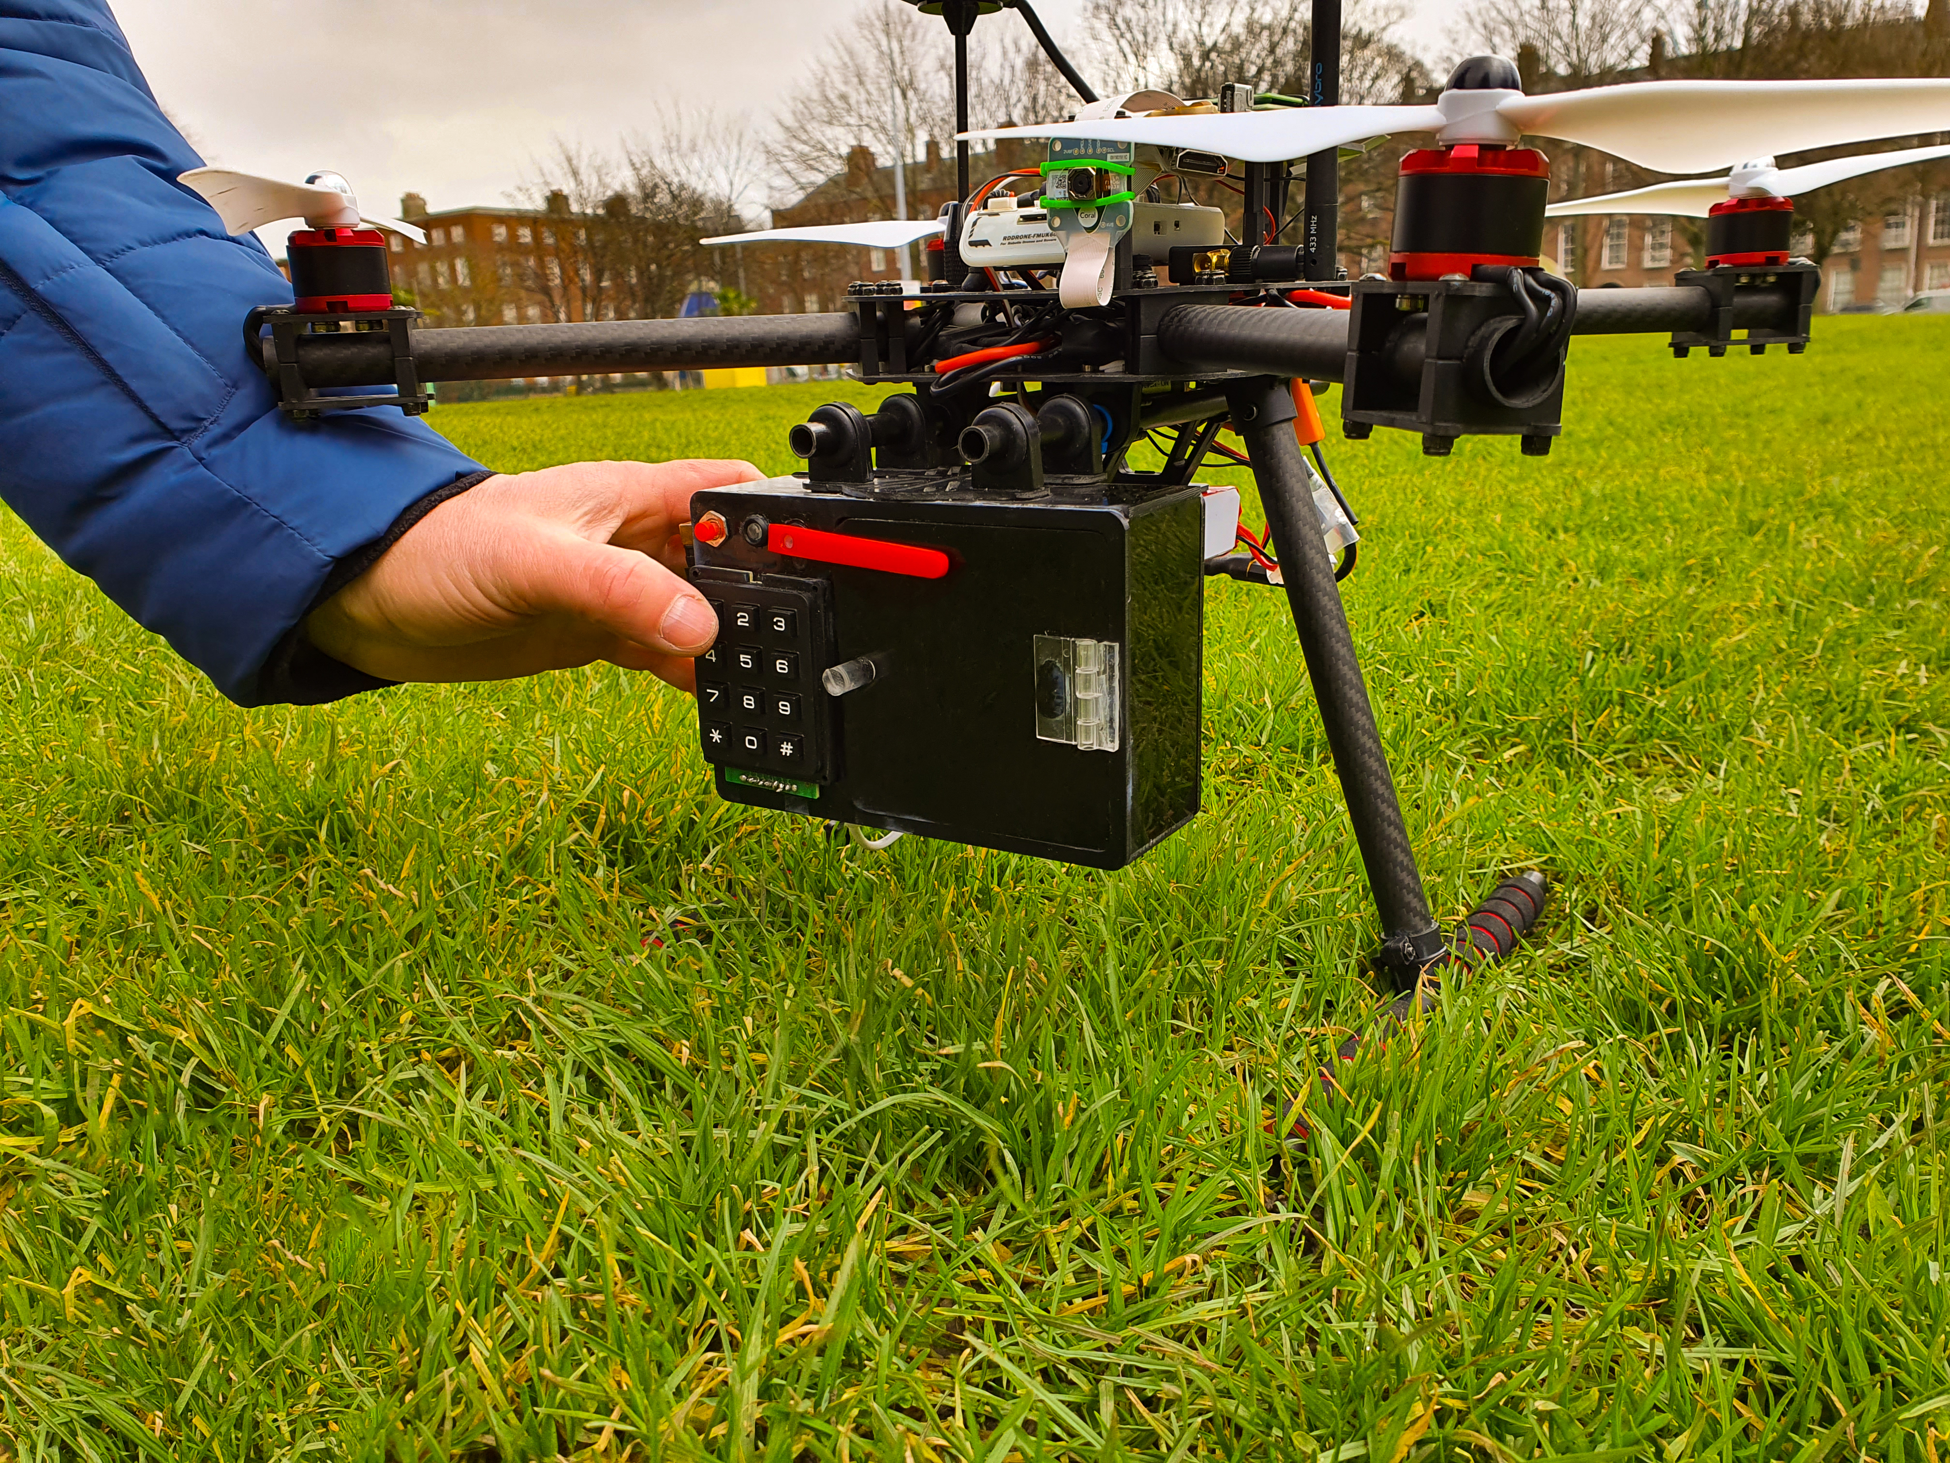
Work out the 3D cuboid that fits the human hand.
[{"bbox_3d":[-0.142,-0.051,0.487,0.160,0.080,0.090,-1,15,7],"label":"human hand"}]

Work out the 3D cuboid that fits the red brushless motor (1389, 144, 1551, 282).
[{"bbox_3d":[0.093,-0.097,0.275,0.029,0.026,0.029,-1,17,0],"label":"red brushless motor"}]

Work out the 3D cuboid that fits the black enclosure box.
[{"bbox_3d":[-0.010,-0.024,0.455,0.150,0.103,0.056,8,19,30],"label":"black enclosure box"}]

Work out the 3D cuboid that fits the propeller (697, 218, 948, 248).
[{"bbox_3d":[-0.012,-0.253,0.735,0.250,0.016,0.028,-2,17,-2],"label":"propeller"}]

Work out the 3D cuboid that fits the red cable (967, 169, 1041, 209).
[{"bbox_3d":[0.010,-0.176,0.475,0.030,0.017,0.016,-2,17,-3],"label":"red cable"}]

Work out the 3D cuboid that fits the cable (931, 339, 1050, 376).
[{"bbox_3d":[0.005,-0.120,0.470,0.042,0.013,0.015,-2,17,-3],"label":"cable"}]

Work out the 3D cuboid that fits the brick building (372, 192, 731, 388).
[{"bbox_3d":[-40.075,-40.482,135.482,20.000,15.500,30.000,9,19,36],"label":"brick building"}]

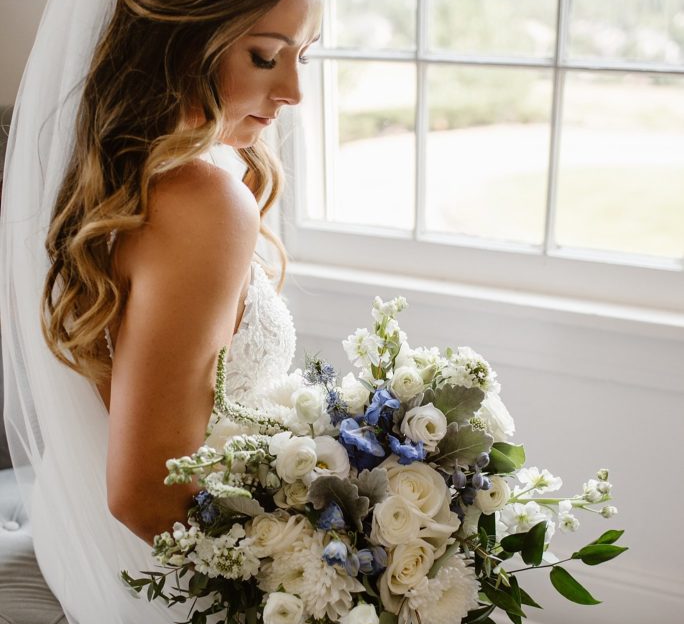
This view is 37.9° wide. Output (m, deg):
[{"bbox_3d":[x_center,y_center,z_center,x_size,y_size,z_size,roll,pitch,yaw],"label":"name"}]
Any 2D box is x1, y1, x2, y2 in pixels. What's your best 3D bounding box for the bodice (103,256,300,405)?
[{"bbox_3d":[-0.161,0.045,1.140,0.230,0.270,0.300,1,20,5],"label":"bodice"}]

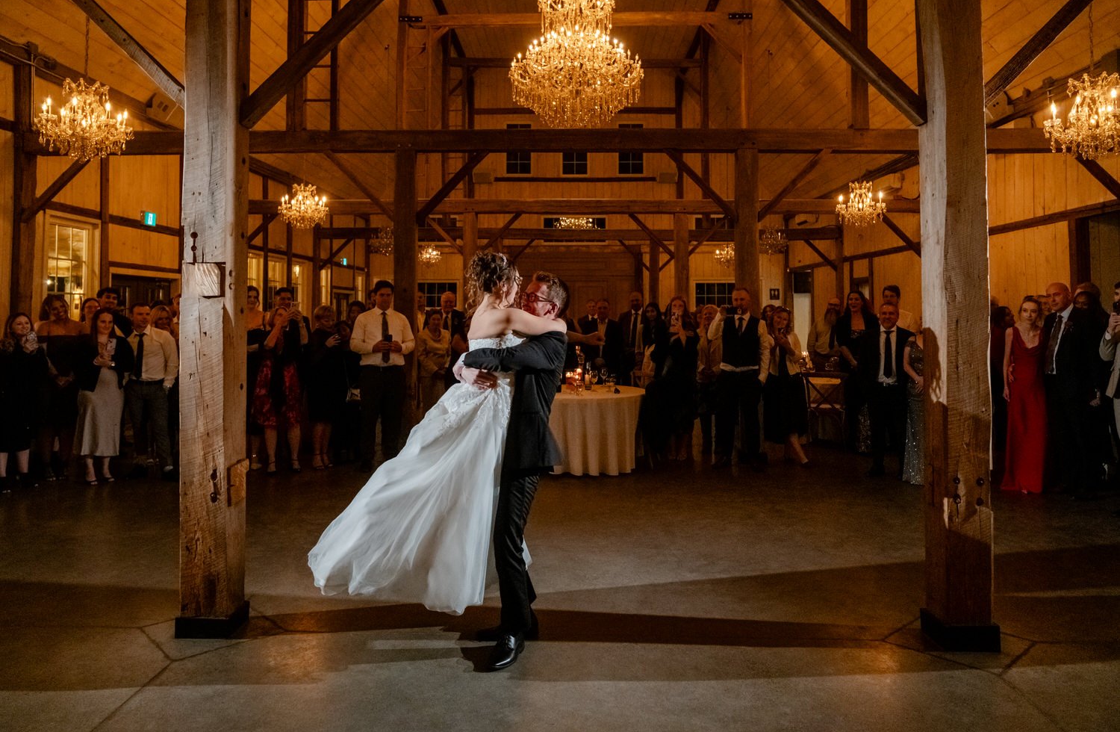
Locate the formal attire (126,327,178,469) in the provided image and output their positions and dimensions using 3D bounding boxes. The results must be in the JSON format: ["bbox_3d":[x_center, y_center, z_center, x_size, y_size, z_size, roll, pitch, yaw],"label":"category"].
[{"bbox_3d":[-3.965,0.306,7.250,0.520,1.400,0.340,-1,3,-14],"label":"formal attire"}]

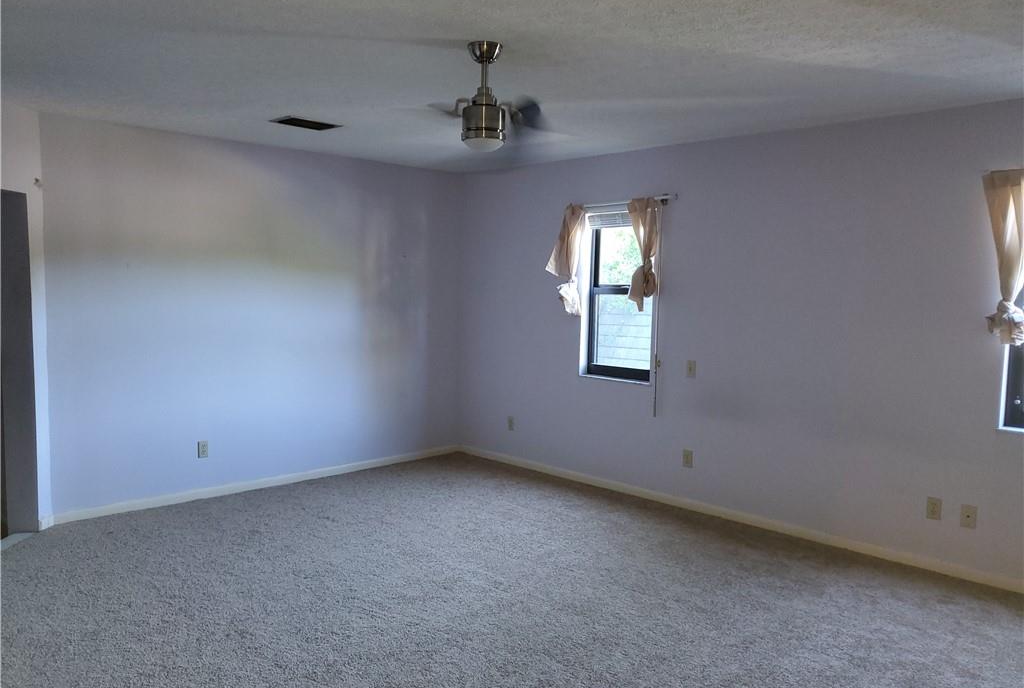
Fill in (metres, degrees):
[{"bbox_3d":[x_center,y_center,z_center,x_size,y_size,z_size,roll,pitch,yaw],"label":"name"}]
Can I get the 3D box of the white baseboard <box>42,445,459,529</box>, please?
[{"bbox_3d":[-1.608,0.992,5.744,3.200,0.075,0.016,-3,6,-45],"label":"white baseboard"}]

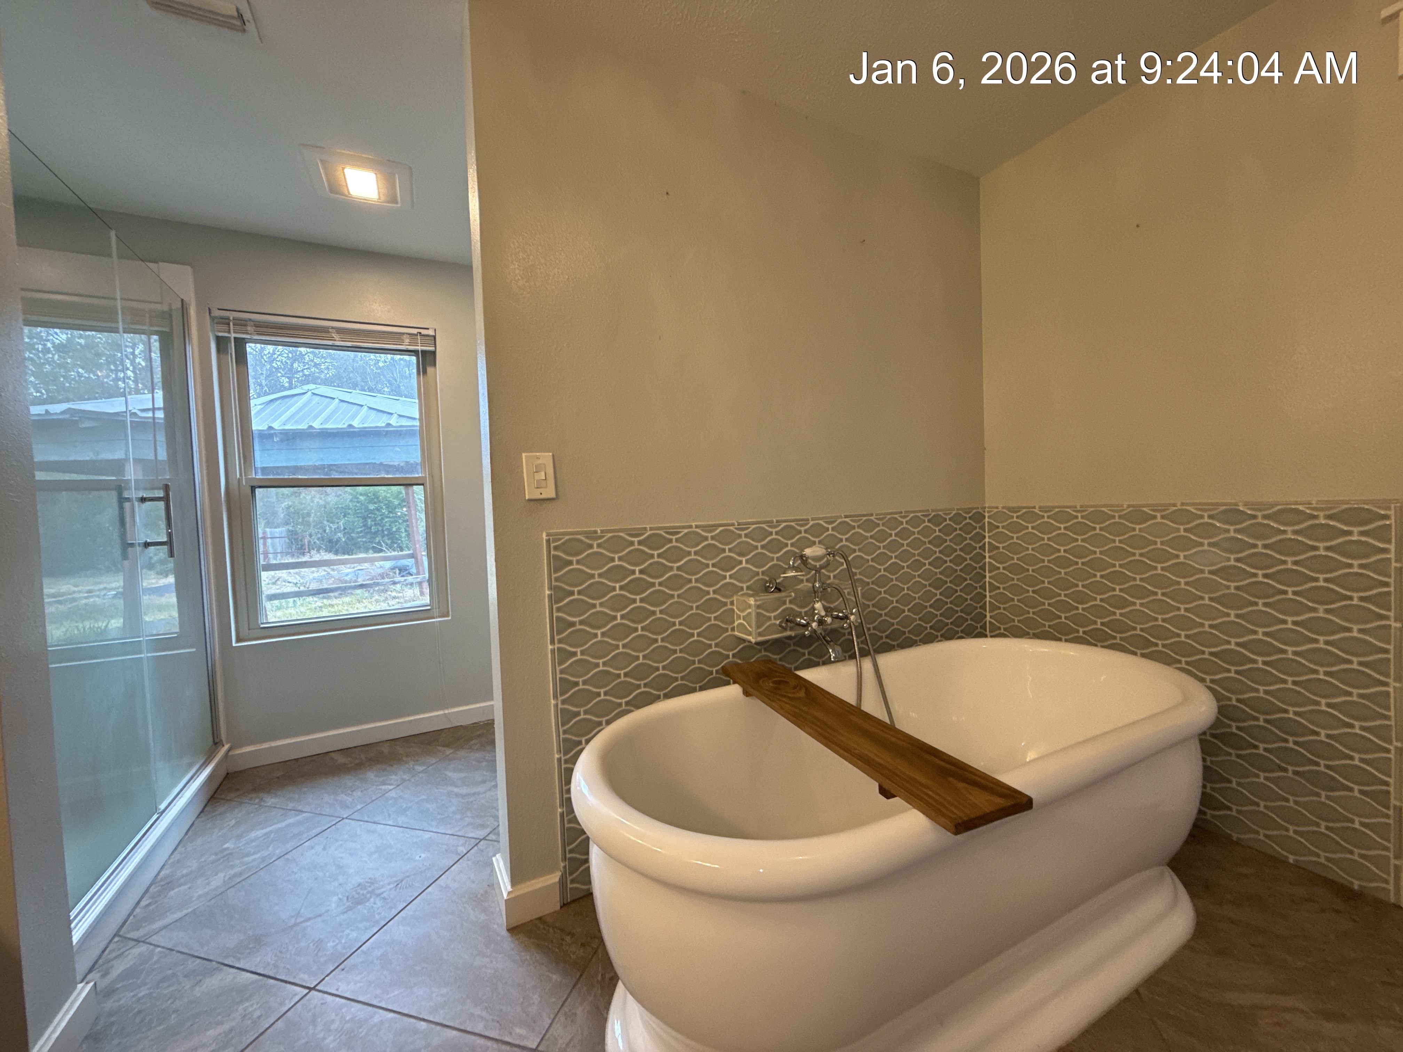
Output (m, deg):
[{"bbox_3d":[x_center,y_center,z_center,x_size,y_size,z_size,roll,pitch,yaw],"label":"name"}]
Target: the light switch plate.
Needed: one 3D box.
[{"bbox_3d":[-0.440,-0.135,1.544,0.081,0.125,0.010,-3,2,-28],"label":"light switch plate"}]

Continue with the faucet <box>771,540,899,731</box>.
[{"bbox_3d":[0.430,0.368,1.796,0.349,0.621,0.184,-3,2,-28],"label":"faucet"}]

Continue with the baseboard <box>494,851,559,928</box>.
[{"bbox_3d":[-0.501,1.024,1.628,0.143,0.089,0.194,-3,2,-28],"label":"baseboard"}]

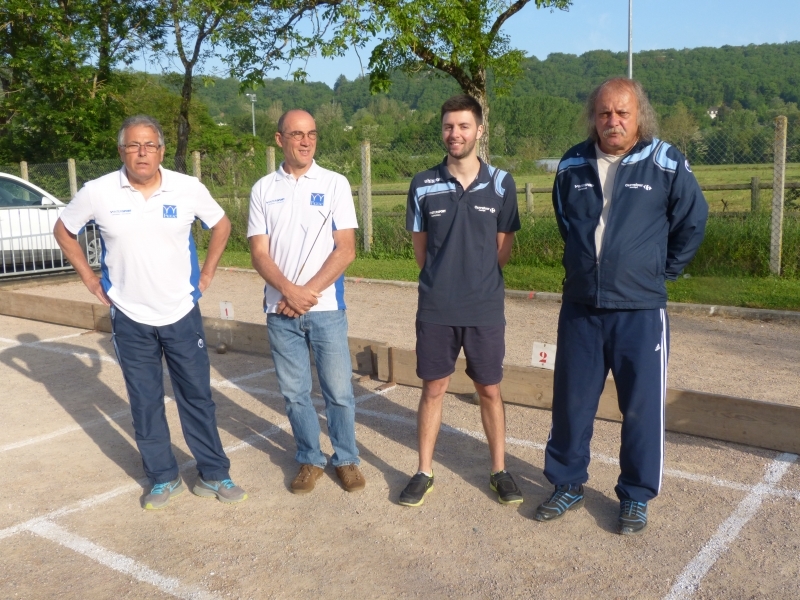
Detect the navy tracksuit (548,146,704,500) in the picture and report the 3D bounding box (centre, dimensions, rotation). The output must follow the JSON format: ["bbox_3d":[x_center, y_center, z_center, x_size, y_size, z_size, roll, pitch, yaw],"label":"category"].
[{"bbox_3d":[0.928,0.102,3.358,0.600,1.509,0.420,4,10,31],"label":"navy tracksuit"}]

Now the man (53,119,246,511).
[{"bbox_3d":[-1.118,0.053,3.664,0.820,1.734,0.400,-3,9,-12],"label":"man"}]

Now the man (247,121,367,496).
[{"bbox_3d":[-0.437,0.006,3.782,0.530,1.752,0.360,-2,9,-1],"label":"man"}]

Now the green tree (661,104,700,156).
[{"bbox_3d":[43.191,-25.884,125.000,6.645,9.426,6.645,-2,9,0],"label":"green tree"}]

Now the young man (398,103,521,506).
[{"bbox_3d":[0.271,0.005,3.579,0.520,1.778,0.340,-1,9,6],"label":"young man"}]

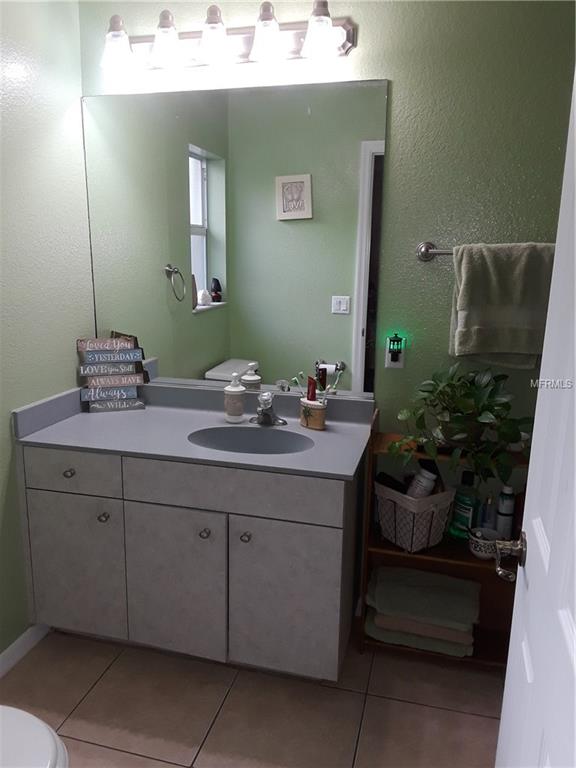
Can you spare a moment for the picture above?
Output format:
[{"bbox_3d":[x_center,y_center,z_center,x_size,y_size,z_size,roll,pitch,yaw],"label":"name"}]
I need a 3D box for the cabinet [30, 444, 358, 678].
[{"bbox_3d":[-0.318,0.581,2.374,1.145,0.795,0.540,4,13,14],"label":"cabinet"}]

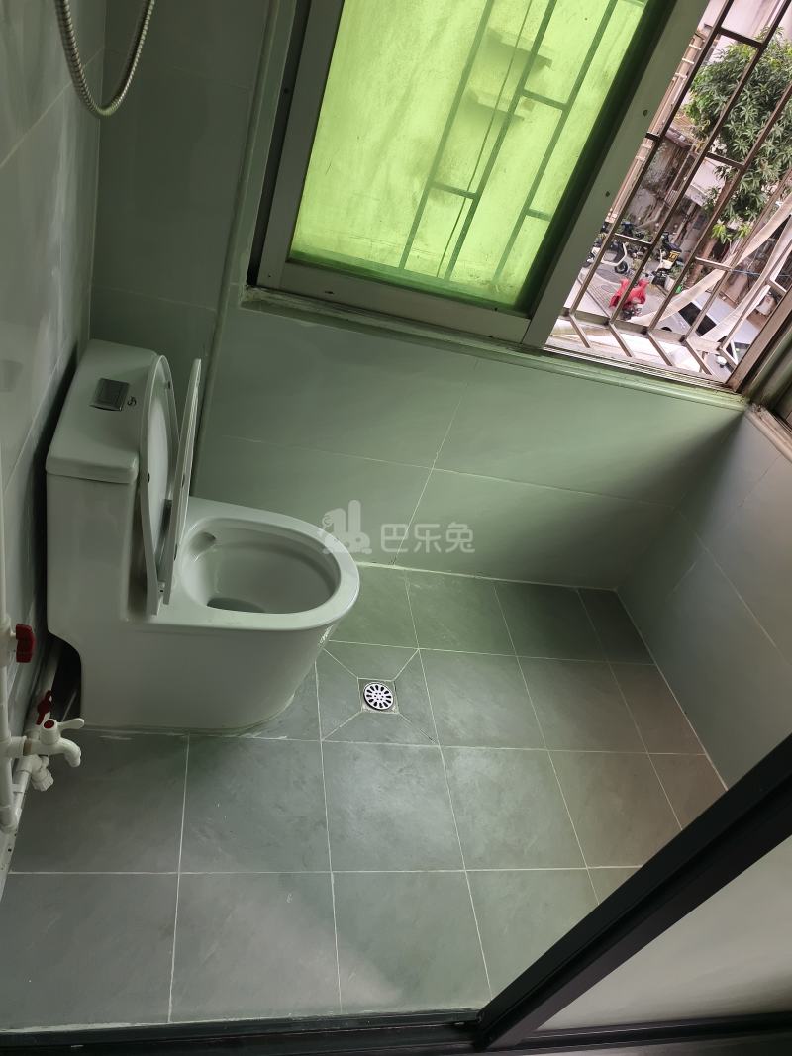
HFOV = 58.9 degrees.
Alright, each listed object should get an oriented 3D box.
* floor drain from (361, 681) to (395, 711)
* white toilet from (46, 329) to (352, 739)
[{"bbox_3d":[-0.044,0.430,1.794,0.088,0.012,0.088,7,40,-17],"label":"floor drain"},{"bbox_3d":[-0.357,0.039,1.457,0.599,0.790,0.388,8,40,-17],"label":"white toilet"}]

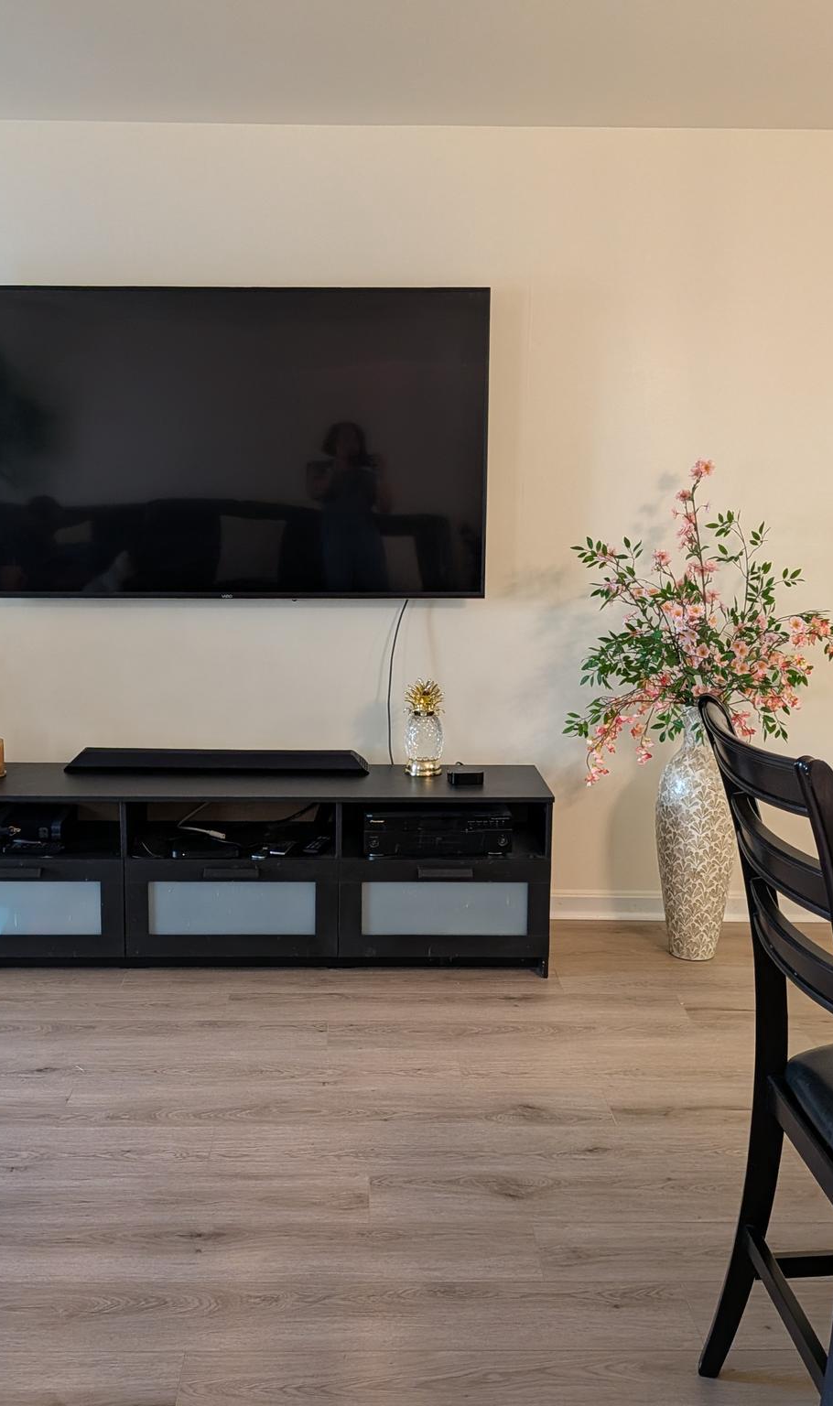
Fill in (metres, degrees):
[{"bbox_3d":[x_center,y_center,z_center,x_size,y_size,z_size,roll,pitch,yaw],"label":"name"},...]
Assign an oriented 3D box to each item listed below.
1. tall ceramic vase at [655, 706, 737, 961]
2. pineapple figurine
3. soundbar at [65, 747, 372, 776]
[{"bbox_3d":[0.832,0.383,3.829,0.235,0.755,0.235,1,9,0],"label":"tall ceramic vase"},{"bbox_3d":[0.026,0.077,3.859,0.125,0.274,0.125,1,9,0],"label":"pineapple figurine"},{"bbox_3d":[-0.586,0.174,3.890,0.900,0.060,0.110,0,9,-1],"label":"soundbar"}]

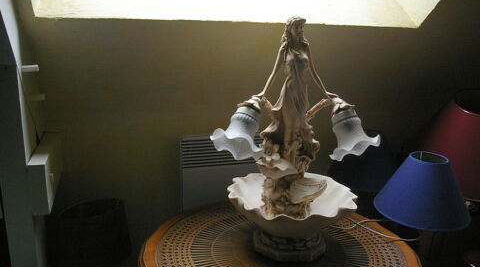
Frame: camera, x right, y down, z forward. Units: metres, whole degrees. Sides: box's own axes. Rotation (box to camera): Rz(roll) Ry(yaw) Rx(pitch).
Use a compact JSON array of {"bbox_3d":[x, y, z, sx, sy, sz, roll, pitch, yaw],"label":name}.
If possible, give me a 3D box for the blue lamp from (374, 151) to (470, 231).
[{"bbox_3d":[0.498,0.133,1.116,0.246,0.149,0.246,-1,19,0],"label":"blue lamp"}]

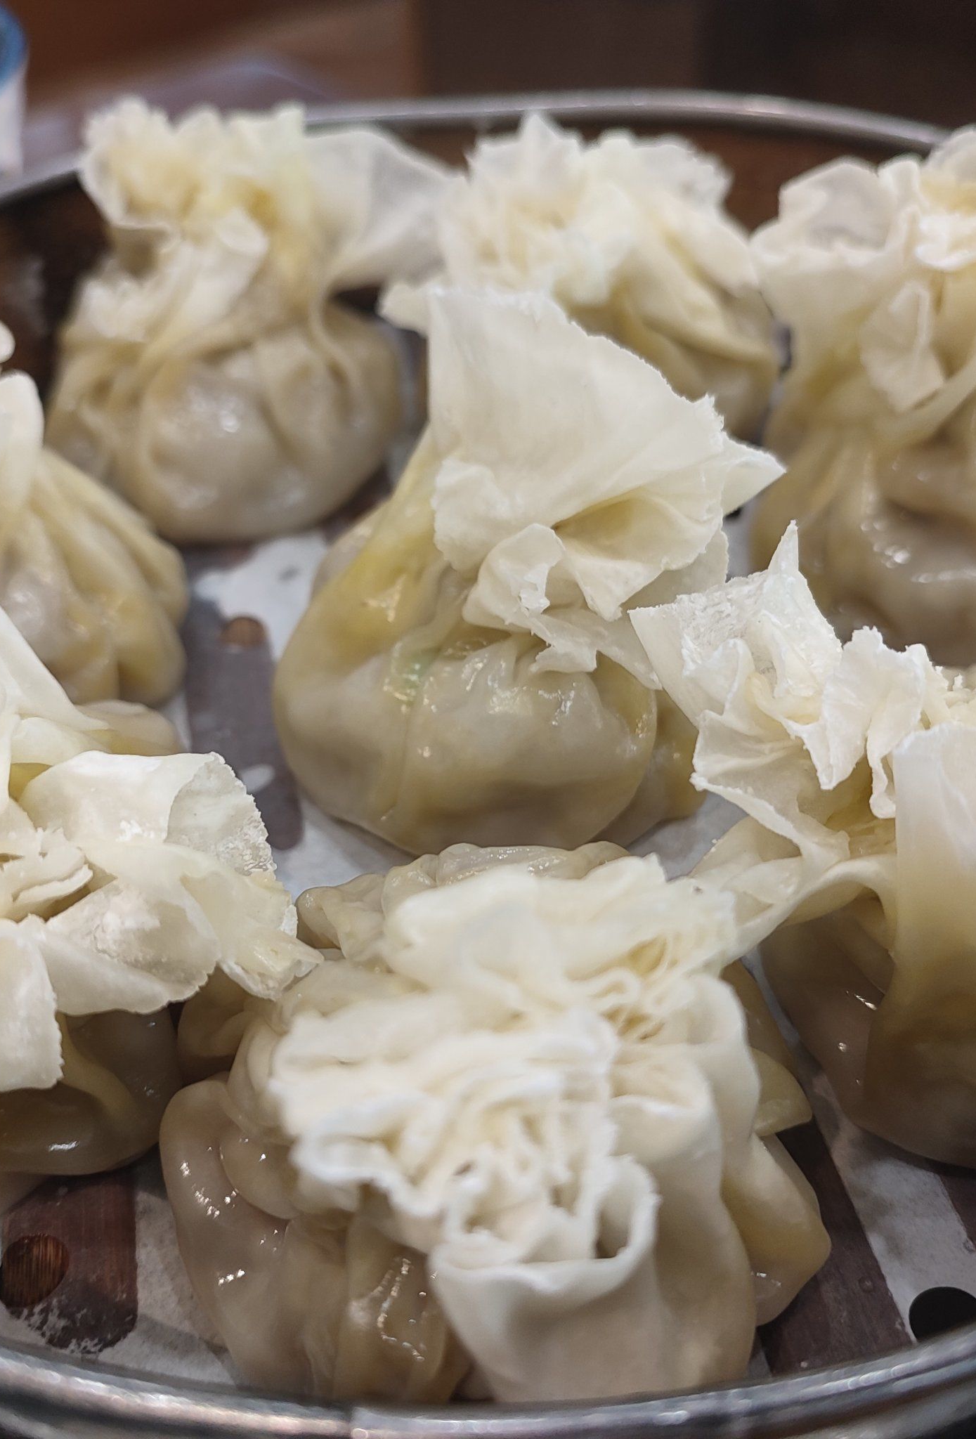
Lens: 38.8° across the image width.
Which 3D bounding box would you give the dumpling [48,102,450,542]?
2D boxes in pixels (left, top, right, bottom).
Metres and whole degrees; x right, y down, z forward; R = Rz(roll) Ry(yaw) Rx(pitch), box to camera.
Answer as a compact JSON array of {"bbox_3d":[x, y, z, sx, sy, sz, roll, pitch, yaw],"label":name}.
[{"bbox_3d":[-0.037,-0.062,0.214,0.062,0.055,0.050,-2,43,0],"label":"dumpling"}]

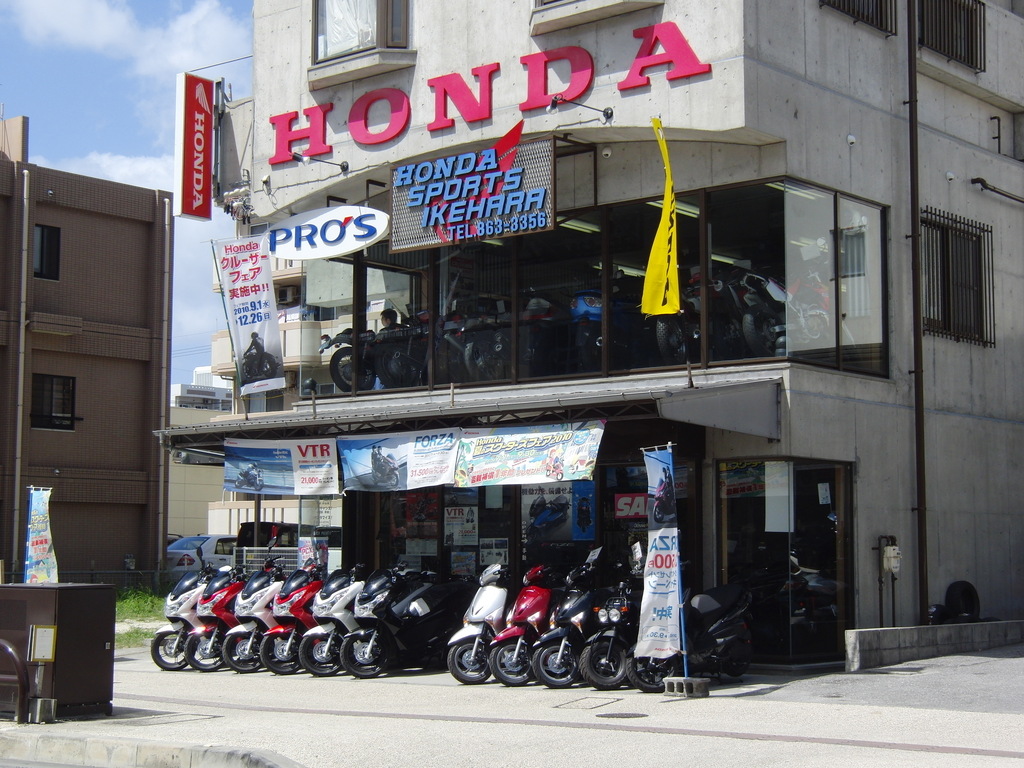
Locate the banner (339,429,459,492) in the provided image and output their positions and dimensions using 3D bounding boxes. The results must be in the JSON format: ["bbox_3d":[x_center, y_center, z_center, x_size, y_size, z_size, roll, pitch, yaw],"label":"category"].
[{"bbox_3d":[-1.191,0.801,17.172,1.750,0.620,0.080,-5,-7,40],"label":"banner"}]

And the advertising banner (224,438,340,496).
[{"bbox_3d":[-2.564,0.913,18.340,1.840,0.620,0.080,-5,-7,40],"label":"advertising banner"}]

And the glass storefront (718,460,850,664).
[{"bbox_3d":[3.028,1.955,18.386,0.930,2.250,1.340,-4,-7,41],"label":"glass storefront"}]

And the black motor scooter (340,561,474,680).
[{"bbox_3d":[-1.020,2.421,17.048,0.740,1.120,1.910,-4,-7,41],"label":"black motor scooter"}]

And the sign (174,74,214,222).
[{"bbox_3d":[-4.117,-3.033,21.414,0.170,1.840,0.470,-5,-7,40],"label":"sign"}]

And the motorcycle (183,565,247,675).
[{"bbox_3d":[-2.870,2.643,18.759,0.730,1.150,1.910,-5,-8,42],"label":"motorcycle"}]

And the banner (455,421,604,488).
[{"bbox_3d":[0.170,0.740,17.276,2.020,0.630,0.080,-4,-7,41],"label":"banner"}]

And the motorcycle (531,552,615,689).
[{"bbox_3d":[0.897,2.277,15.795,0.680,1.160,1.830,-5,-8,42],"label":"motorcycle"}]

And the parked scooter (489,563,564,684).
[{"bbox_3d":[0.433,2.344,16.174,0.680,1.120,1.820,-4,-7,41],"label":"parked scooter"}]

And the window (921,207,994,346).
[{"bbox_3d":[5.209,-1.233,19.429,0.170,1.460,1.750,-5,-7,40],"label":"window"}]

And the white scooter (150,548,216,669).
[{"bbox_3d":[-3.160,2.420,17.963,0.760,1.280,1.910,-4,-7,41],"label":"white scooter"}]

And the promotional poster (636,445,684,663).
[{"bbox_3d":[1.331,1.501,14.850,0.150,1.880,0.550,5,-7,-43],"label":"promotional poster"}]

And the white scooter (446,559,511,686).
[{"bbox_3d":[0.022,2.361,16.375,0.680,1.120,1.820,-4,-7,41],"label":"white scooter"}]

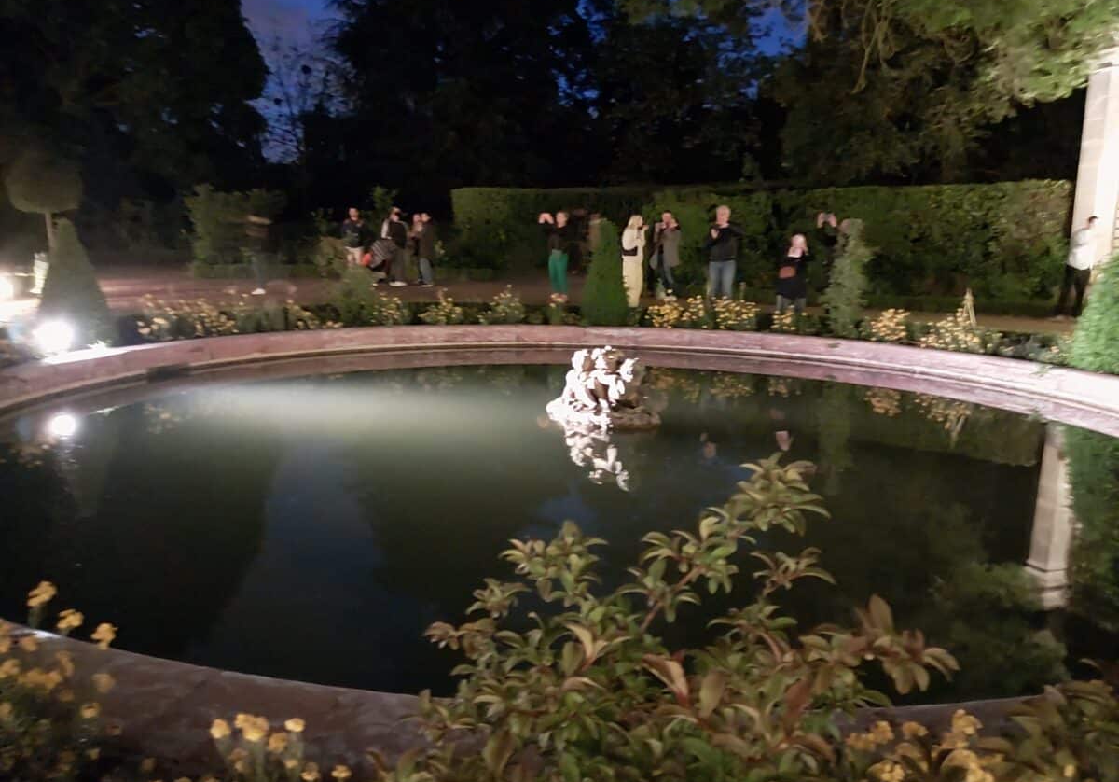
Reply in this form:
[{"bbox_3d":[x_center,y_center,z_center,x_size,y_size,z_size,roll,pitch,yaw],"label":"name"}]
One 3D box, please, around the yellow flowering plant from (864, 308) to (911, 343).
[{"bbox_3d":[4.275,-0.853,10.983,0.660,0.452,0.580,5,12,21],"label":"yellow flowering plant"}]

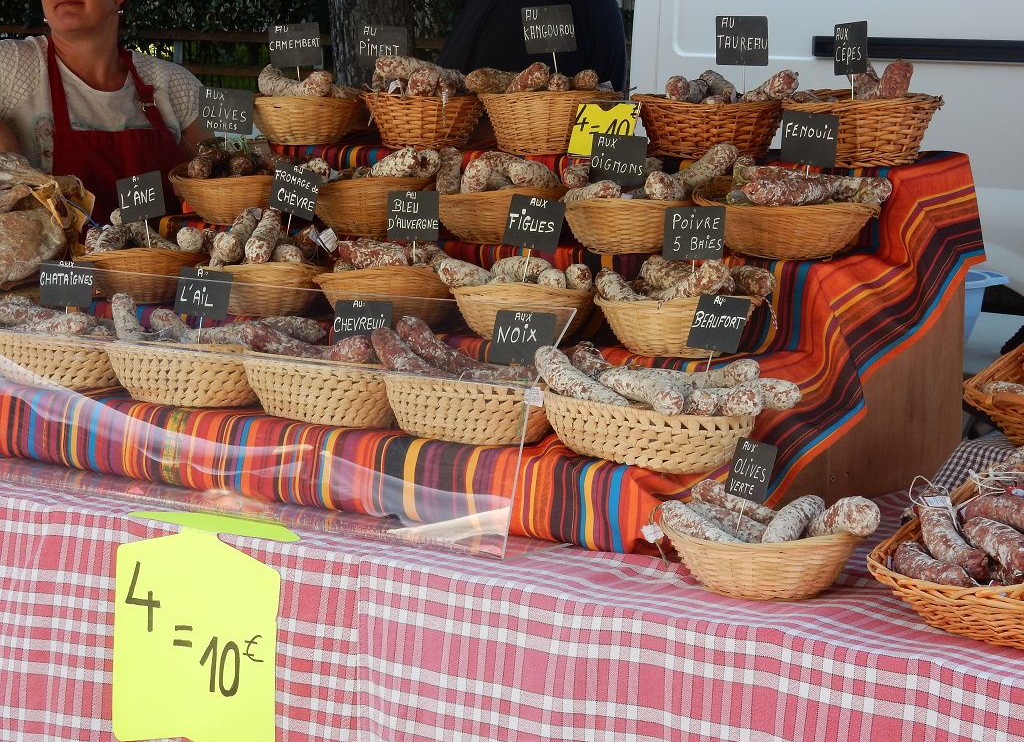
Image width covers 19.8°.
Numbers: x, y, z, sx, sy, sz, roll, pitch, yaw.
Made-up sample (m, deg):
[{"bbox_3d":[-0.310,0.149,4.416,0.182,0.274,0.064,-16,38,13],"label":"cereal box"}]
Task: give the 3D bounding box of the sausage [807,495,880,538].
[{"bbox_3d":[0.408,0.193,3.667,0.041,0.041,0.155,-4,-8,-35],"label":"sausage"}]

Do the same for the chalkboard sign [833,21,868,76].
[{"bbox_3d":[0.473,-0.451,4.096,0.003,0.070,0.081,-5,8,-33],"label":"chalkboard sign"}]

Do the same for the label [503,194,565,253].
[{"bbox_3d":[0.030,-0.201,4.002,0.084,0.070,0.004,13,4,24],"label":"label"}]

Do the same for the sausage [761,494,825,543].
[{"bbox_3d":[0.337,0.180,3.530,0.040,0.040,0.145,4,24,30],"label":"sausage"}]

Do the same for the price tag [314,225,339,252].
[{"bbox_3d":[-0.267,-0.192,4.264,0.021,0.028,0.003,-36,0,-8],"label":"price tag"}]

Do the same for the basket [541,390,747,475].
[{"bbox_3d":[0.176,0.080,3.750,0.300,0.078,0.210,6,10,42],"label":"basket"}]

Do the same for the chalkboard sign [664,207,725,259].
[{"bbox_3d":[0.236,-0.179,3.794,0.084,0.070,0.004,5,5,14],"label":"chalkboard sign"}]

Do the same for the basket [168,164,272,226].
[{"bbox_3d":[-0.457,-0.281,4.790,0.250,0.082,0.170,6,10,42],"label":"basket"}]

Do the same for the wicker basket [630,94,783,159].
[{"bbox_3d":[0.303,-0.381,4.566,0.258,0.097,0.194,5,8,40],"label":"wicker basket"}]

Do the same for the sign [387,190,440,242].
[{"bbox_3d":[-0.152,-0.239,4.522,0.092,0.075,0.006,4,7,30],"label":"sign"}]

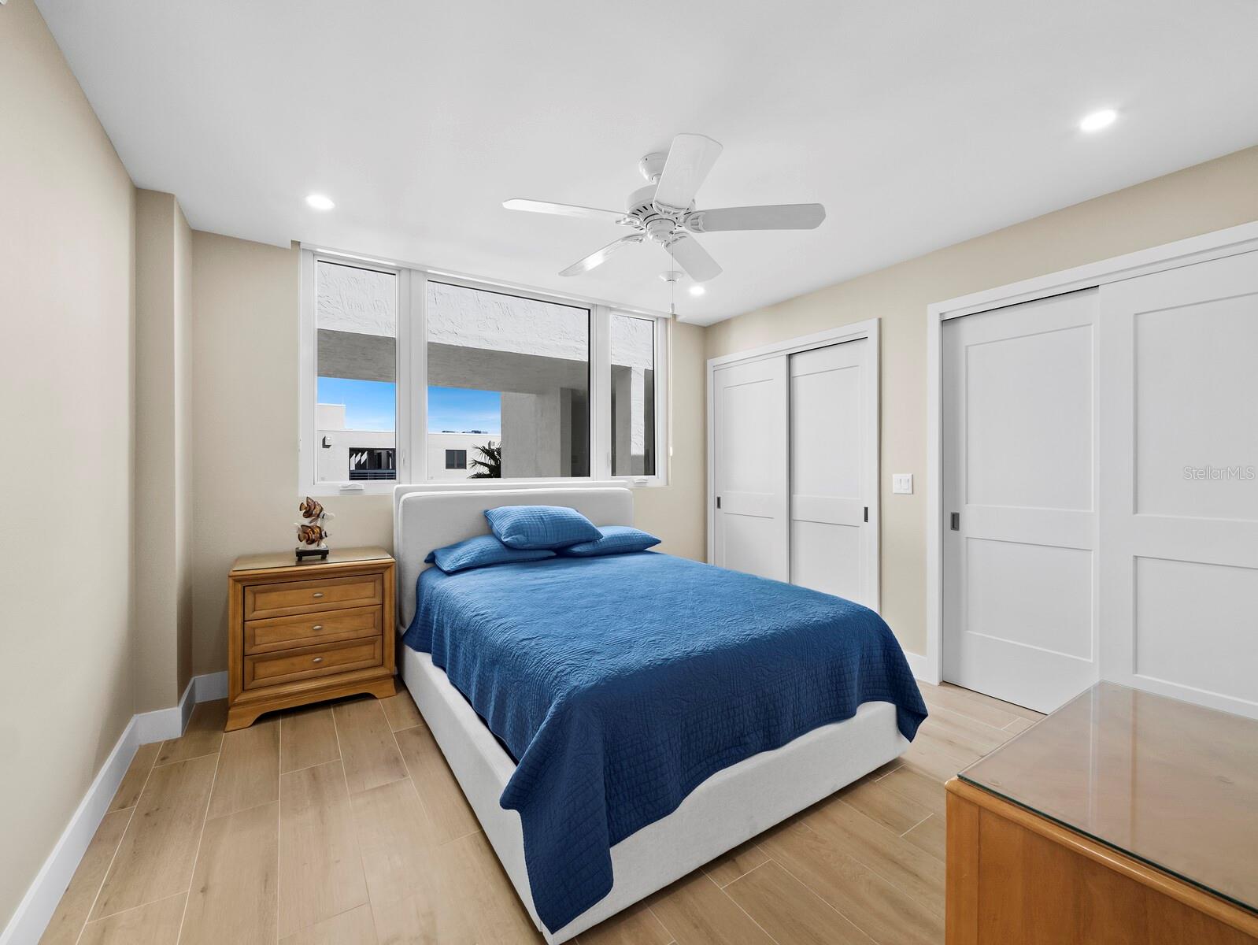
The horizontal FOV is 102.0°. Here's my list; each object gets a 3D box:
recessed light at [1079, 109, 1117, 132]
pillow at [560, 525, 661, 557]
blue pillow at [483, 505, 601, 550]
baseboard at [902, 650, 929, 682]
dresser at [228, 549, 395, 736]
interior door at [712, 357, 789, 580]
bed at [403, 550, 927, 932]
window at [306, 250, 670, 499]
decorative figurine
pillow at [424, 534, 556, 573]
[{"bbox_3d":[1.624,-1.215,1.760,0.110,0.025,0.110,0,1,-34],"label":"recessed light"},{"bbox_3d":[-0.135,0.455,3.398,0.730,0.175,0.380,0,1,-33],"label":"pillow"},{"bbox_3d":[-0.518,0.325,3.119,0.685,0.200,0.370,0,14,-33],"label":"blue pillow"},{"bbox_3d":[1.612,1.112,2.977,0.016,0.138,0.265,0,1,-34],"label":"baseboard"},{"bbox_3d":[-1.648,0.816,2.694,0.721,0.736,0.418,0,1,-31],"label":"dresser"},{"bbox_3d":[0.960,0.148,4.057,0.038,2.025,0.770,0,1,-34],"label":"interior door"},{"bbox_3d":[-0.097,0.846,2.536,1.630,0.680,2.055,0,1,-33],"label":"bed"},{"bbox_3d":[-0.762,-0.563,3.519,2.545,1.372,0.090,0,1,-32],"label":"window"},{"bbox_3d":[-1.639,0.288,2.655,0.180,0.328,0.075,0,1,-31],"label":"decorative figurine"},{"bbox_3d":[-0.789,0.459,2.974,0.730,0.175,0.380,0,1,-33],"label":"pillow"}]

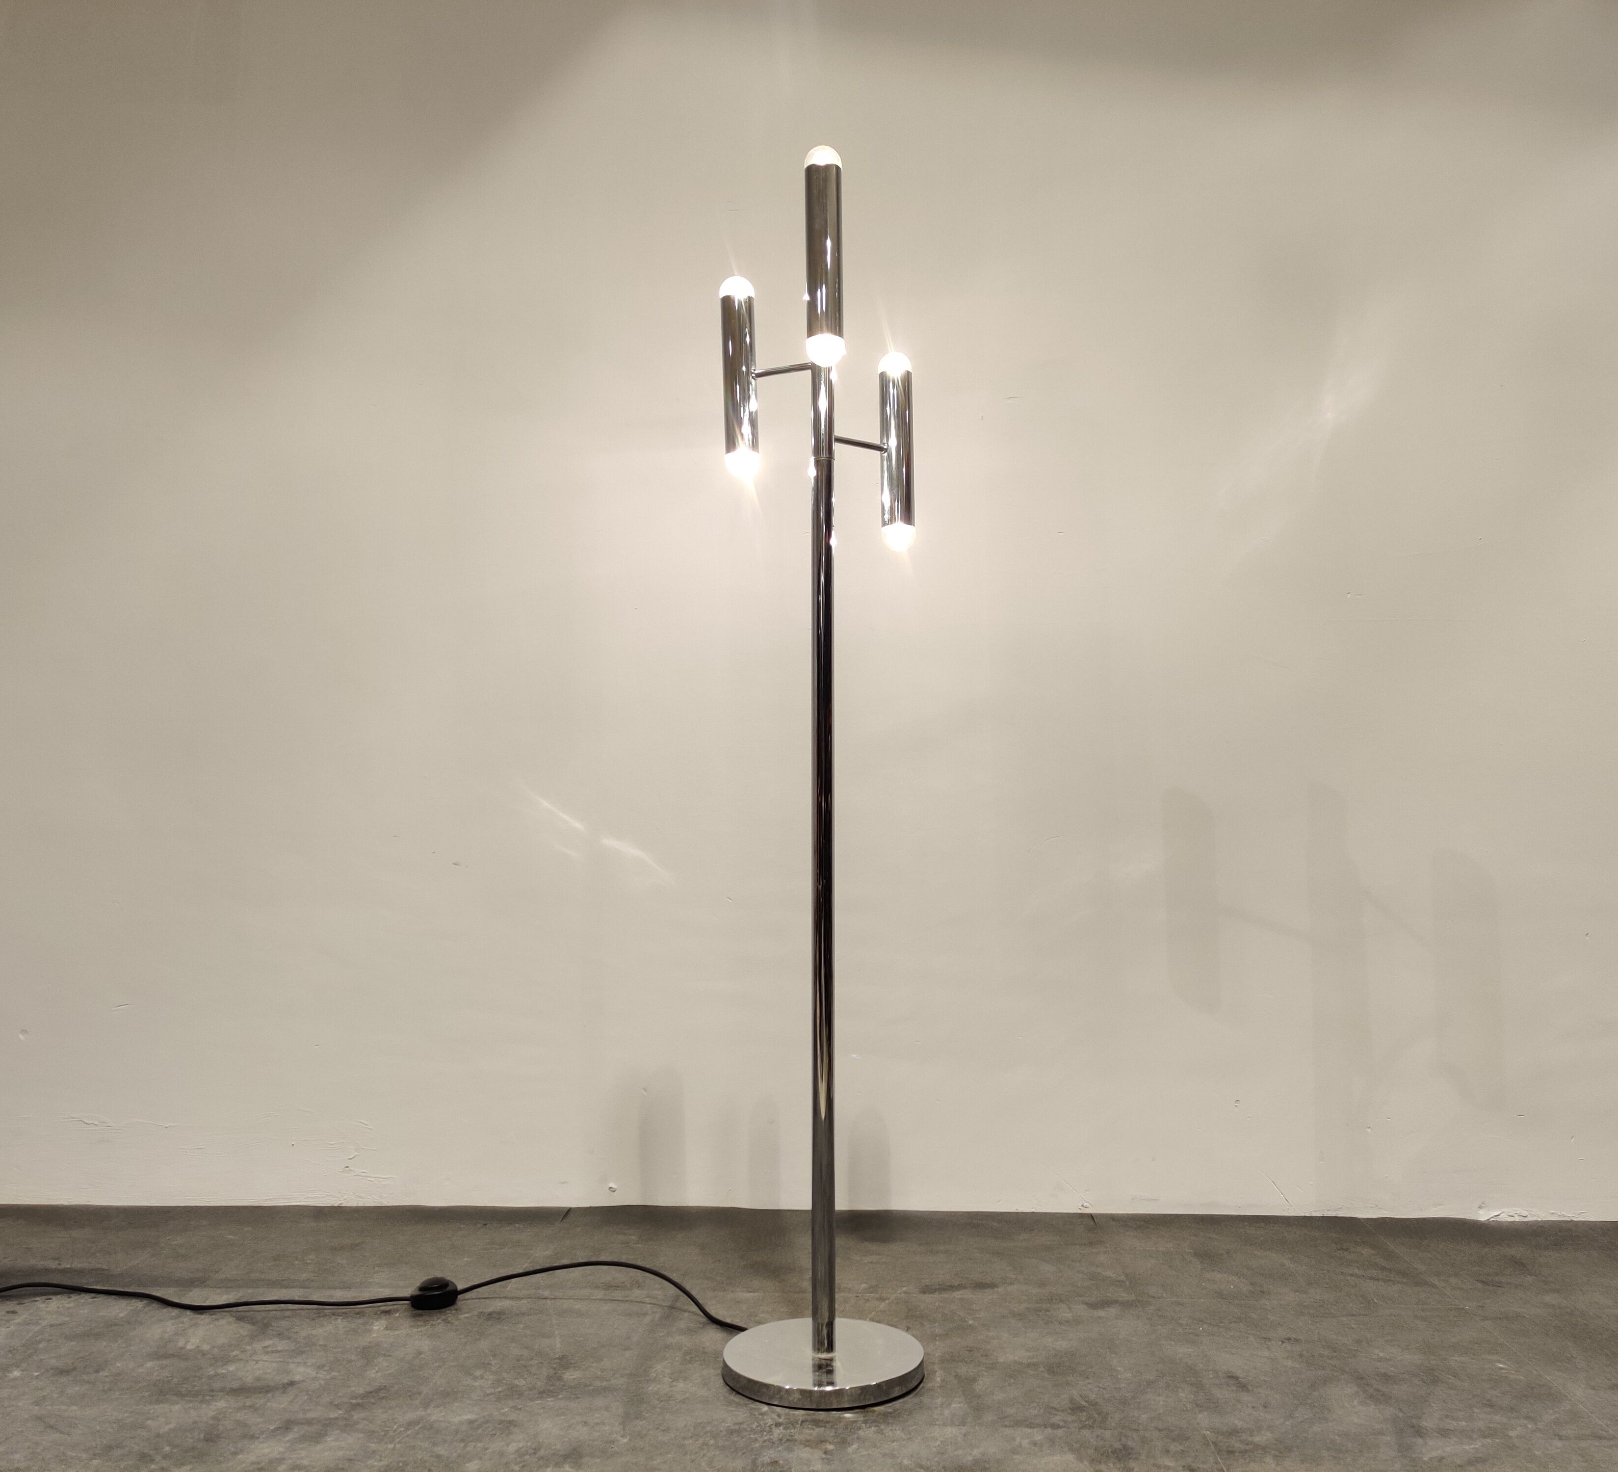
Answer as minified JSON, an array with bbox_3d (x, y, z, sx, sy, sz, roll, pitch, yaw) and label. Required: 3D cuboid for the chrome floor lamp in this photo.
[{"bbox_3d":[0.016,0.041,1.972,0.261,1.530,0.271,0,-3,0],"label":"chrome floor lamp"}]

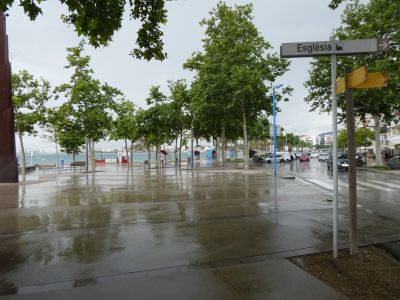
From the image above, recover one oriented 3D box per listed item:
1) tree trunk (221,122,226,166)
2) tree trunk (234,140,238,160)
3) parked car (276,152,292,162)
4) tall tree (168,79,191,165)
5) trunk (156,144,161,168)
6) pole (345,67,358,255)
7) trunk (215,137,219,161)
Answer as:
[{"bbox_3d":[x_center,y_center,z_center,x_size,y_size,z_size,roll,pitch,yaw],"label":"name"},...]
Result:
[{"bbox_3d":[2.903,-0.726,35.000,0.330,5.490,0.330,-1,-1,0],"label":"tree trunk"},{"bbox_3d":[6.397,0.088,49.000,0.300,3.534,0.300,-1,-1,0],"label":"tree trunk"},{"bbox_3d":[14.578,1.325,49.000,4.300,1.767,1.800,0,-1,-21],"label":"parked car"},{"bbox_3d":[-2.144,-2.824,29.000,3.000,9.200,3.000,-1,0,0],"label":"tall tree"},{"bbox_3d":[-4.190,0.656,28.000,0.340,2.450,0.340,-1,0,0],"label":"trunk"},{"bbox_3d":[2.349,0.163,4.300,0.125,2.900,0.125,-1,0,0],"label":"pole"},{"bbox_3d":[2.975,-0.243,50.000,0.300,4.382,0.300,-1,-1,0],"label":"trunk"}]

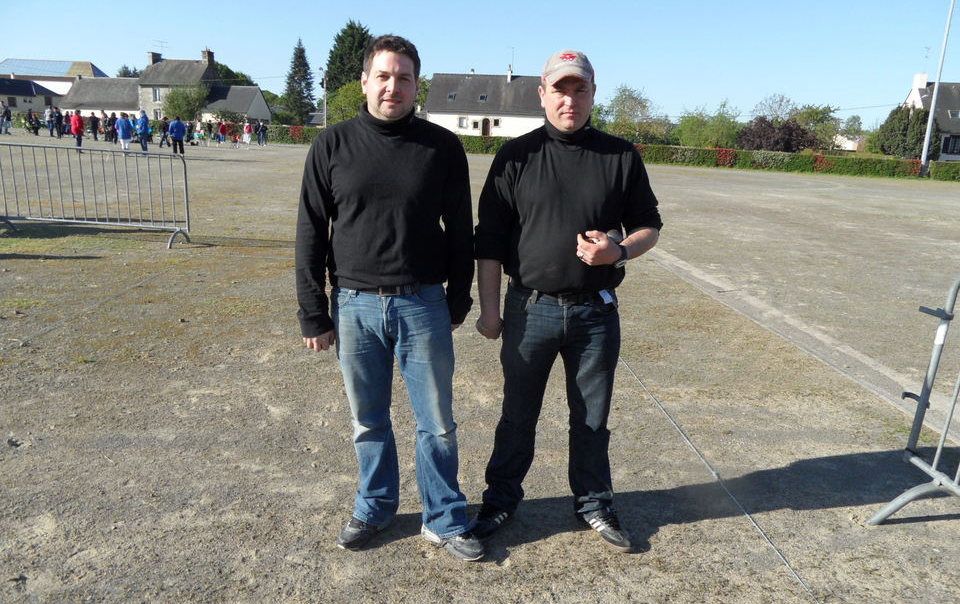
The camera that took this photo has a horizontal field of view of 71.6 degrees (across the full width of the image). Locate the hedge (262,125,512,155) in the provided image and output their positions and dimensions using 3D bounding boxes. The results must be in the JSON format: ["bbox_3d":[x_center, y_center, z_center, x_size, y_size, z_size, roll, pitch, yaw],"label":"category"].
[{"bbox_3d":[-6.742,-11.029,45.683,18.473,1.200,0.900,7,15,18],"label":"hedge"}]

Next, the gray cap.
[{"bbox_3d":[0.280,-0.752,2.130,0.178,0.135,0.260,4,14,6],"label":"gray cap"}]

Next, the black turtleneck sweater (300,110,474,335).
[{"bbox_3d":[-0.321,-0.251,2.262,0.600,0.800,0.300,1,14,-6],"label":"black turtleneck sweater"}]

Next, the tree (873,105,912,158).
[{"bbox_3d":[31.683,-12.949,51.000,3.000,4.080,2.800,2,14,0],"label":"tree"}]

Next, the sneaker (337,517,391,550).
[{"bbox_3d":[-0.406,0.829,2.539,0.108,0.105,0.290,10,16,29],"label":"sneaker"}]

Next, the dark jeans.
[{"bbox_3d":[0.258,0.382,2.500,0.450,0.940,0.300,2,14,0],"label":"dark jeans"}]

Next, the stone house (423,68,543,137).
[{"bbox_3d":[1.164,-21.773,75.011,13.200,6.900,8.000,4,14,6],"label":"stone house"}]

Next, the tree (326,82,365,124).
[{"bbox_3d":[-12.842,-18.652,65.000,4.600,5.770,4.300,2,14,0],"label":"tree"}]

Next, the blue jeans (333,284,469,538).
[{"bbox_3d":[-0.267,0.392,2.386,0.490,0.960,0.330,1,14,-3],"label":"blue jeans"}]

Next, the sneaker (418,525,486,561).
[{"bbox_3d":[-0.112,0.852,2.496,0.290,0.105,0.108,16,20,42],"label":"sneaker"}]

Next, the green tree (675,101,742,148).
[{"bbox_3d":[16.307,-12.203,47.500,4.900,4.080,4.000,2,14,0],"label":"green tree"}]

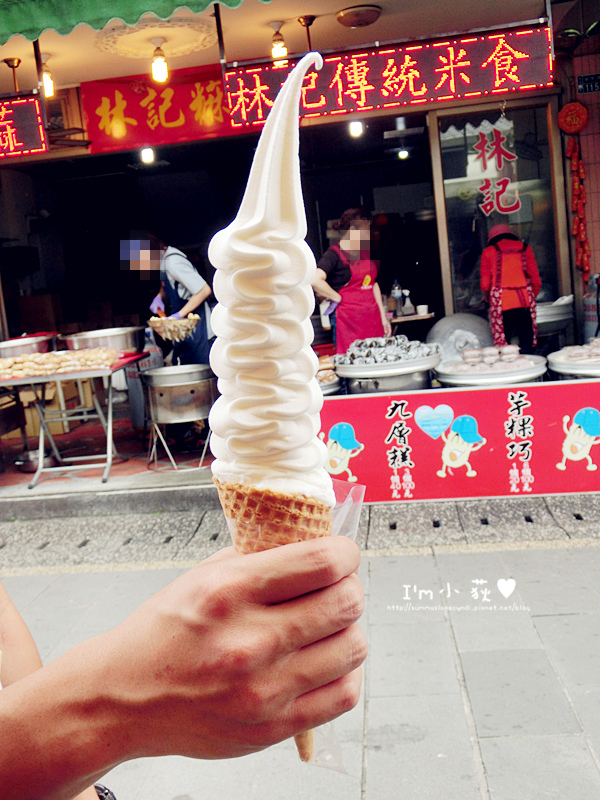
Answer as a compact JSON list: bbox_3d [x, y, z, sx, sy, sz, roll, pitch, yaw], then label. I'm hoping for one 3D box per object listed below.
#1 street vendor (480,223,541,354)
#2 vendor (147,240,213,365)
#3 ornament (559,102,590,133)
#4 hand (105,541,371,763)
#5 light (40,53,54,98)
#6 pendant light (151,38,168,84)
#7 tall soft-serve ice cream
[{"bbox_3d":[1.462,-0.485,6.033,0.460,1.440,0.500,-5,7,6],"label":"street vendor"},{"bbox_3d":[-0.898,-0.382,6.456,0.600,1.580,0.500,-9,8,-29],"label":"vendor"},{"bbox_3d":[1.895,-1.943,6.062,0.215,0.215,0.040,-5,7,6],"label":"ornament"},{"bbox_3d":[-0.030,0.115,0.405,0.118,0.100,0.085,-6,7,-6],"label":"hand"},{"bbox_3d":[-1.609,-2.064,5.595,0.105,0.275,0.105,-5,7,6],"label":"light"},{"bbox_3d":[-0.883,-2.138,5.522,0.105,0.275,0.105,-5,7,6],"label":"pendant light"},{"bbox_3d":[-0.010,0.011,0.415,0.066,0.335,0.060,-5,7,6],"label":"tall soft-serve ice cream"}]

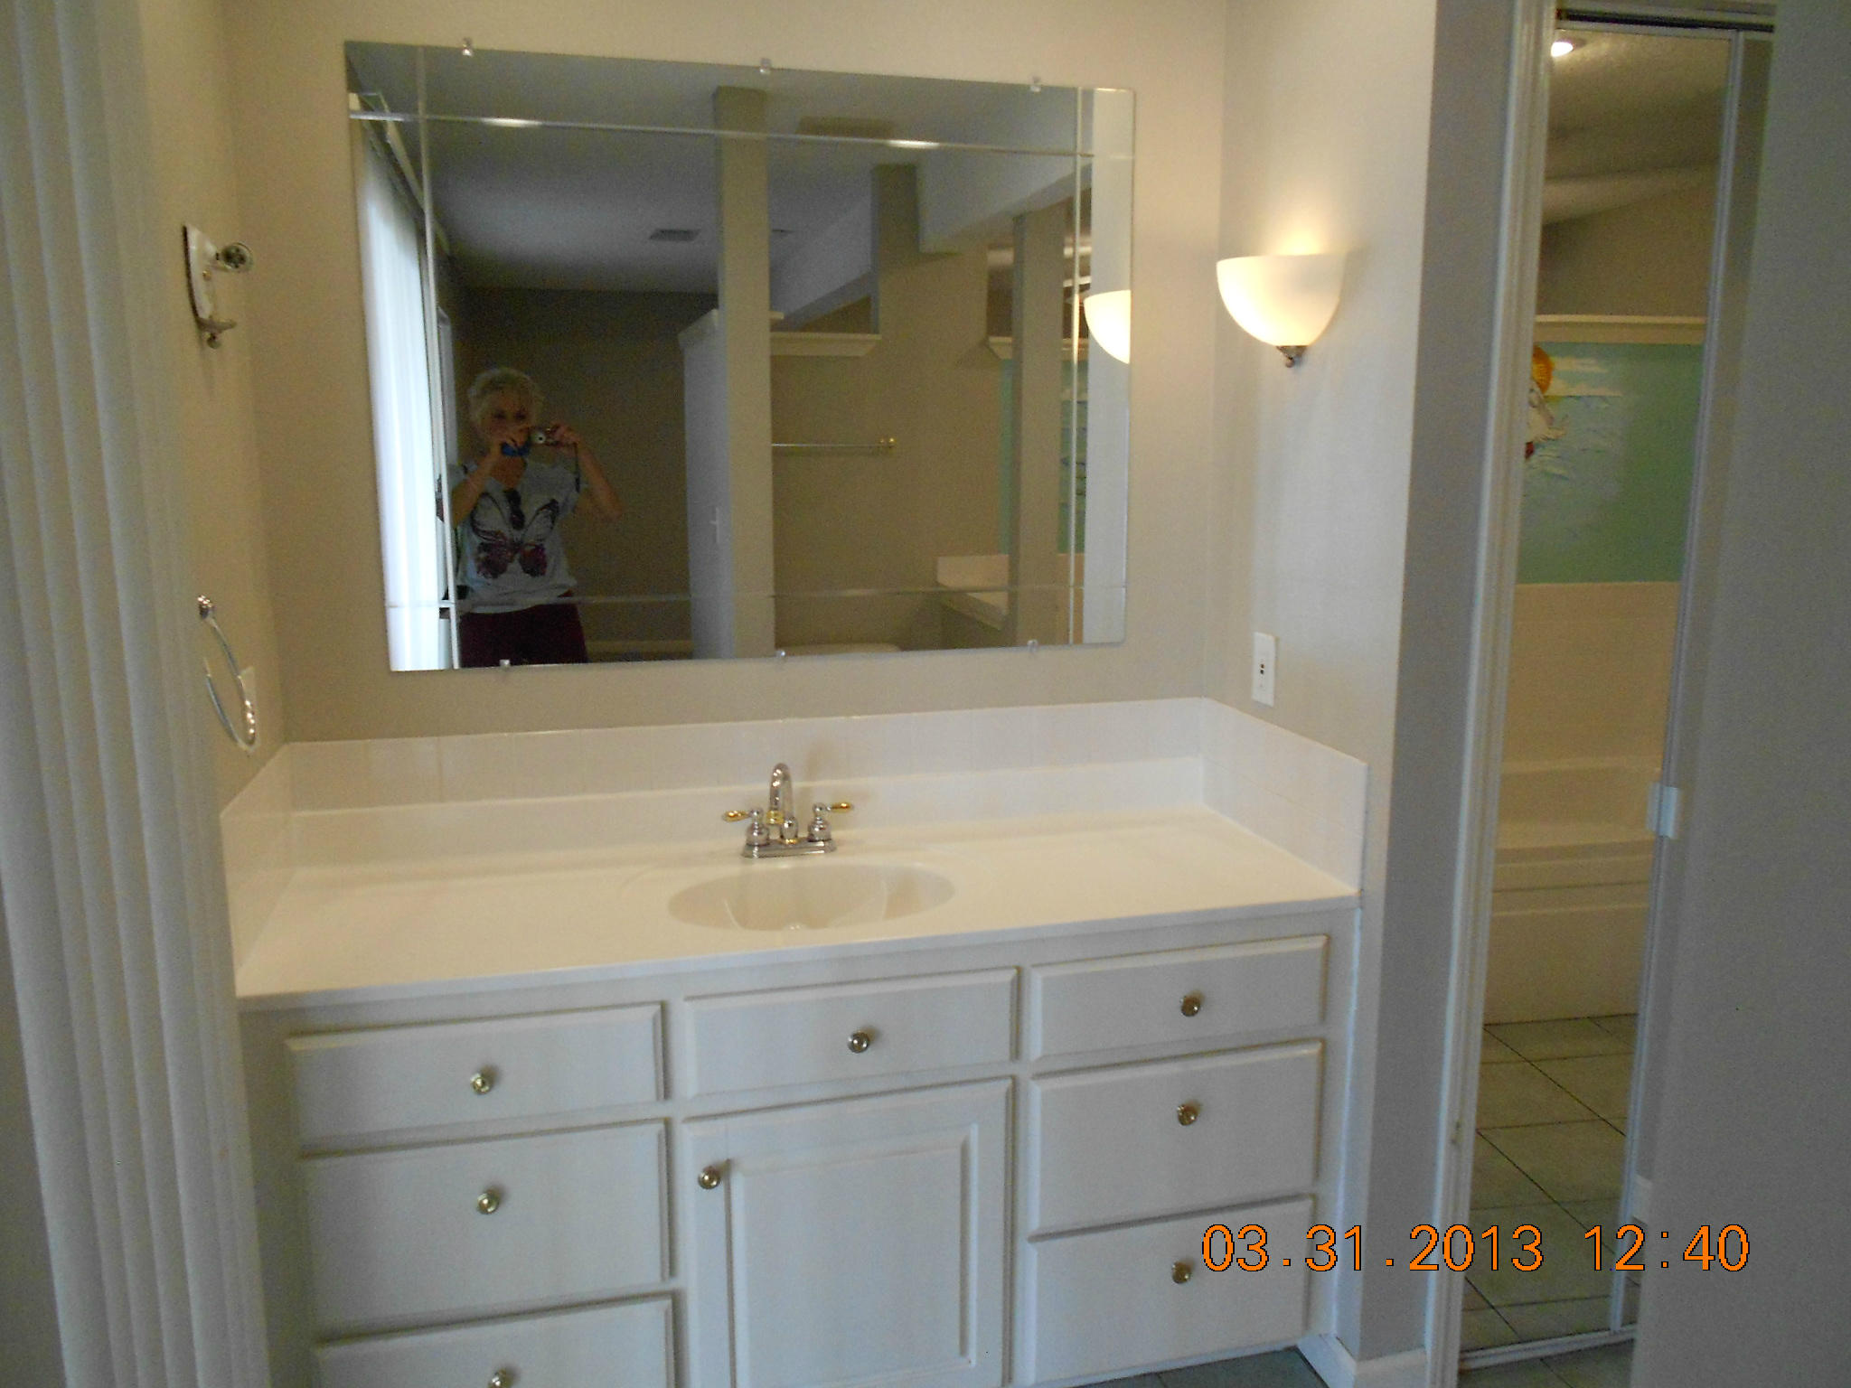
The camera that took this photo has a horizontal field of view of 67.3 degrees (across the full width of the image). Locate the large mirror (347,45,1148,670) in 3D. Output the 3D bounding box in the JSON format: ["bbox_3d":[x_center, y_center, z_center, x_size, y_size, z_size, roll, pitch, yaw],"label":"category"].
[{"bbox_3d":[-0.242,-0.516,2.234,1.224,0.926,0.010,-3,10,-14],"label":"large mirror"}]

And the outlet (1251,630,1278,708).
[{"bbox_3d":[0.557,-0.041,2.298,0.008,0.114,0.071,-3,10,-14],"label":"outlet"}]

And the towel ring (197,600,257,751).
[{"bbox_3d":[-0.821,-0.024,1.604,0.071,0.185,0.166,-3,10,-14],"label":"towel ring"}]

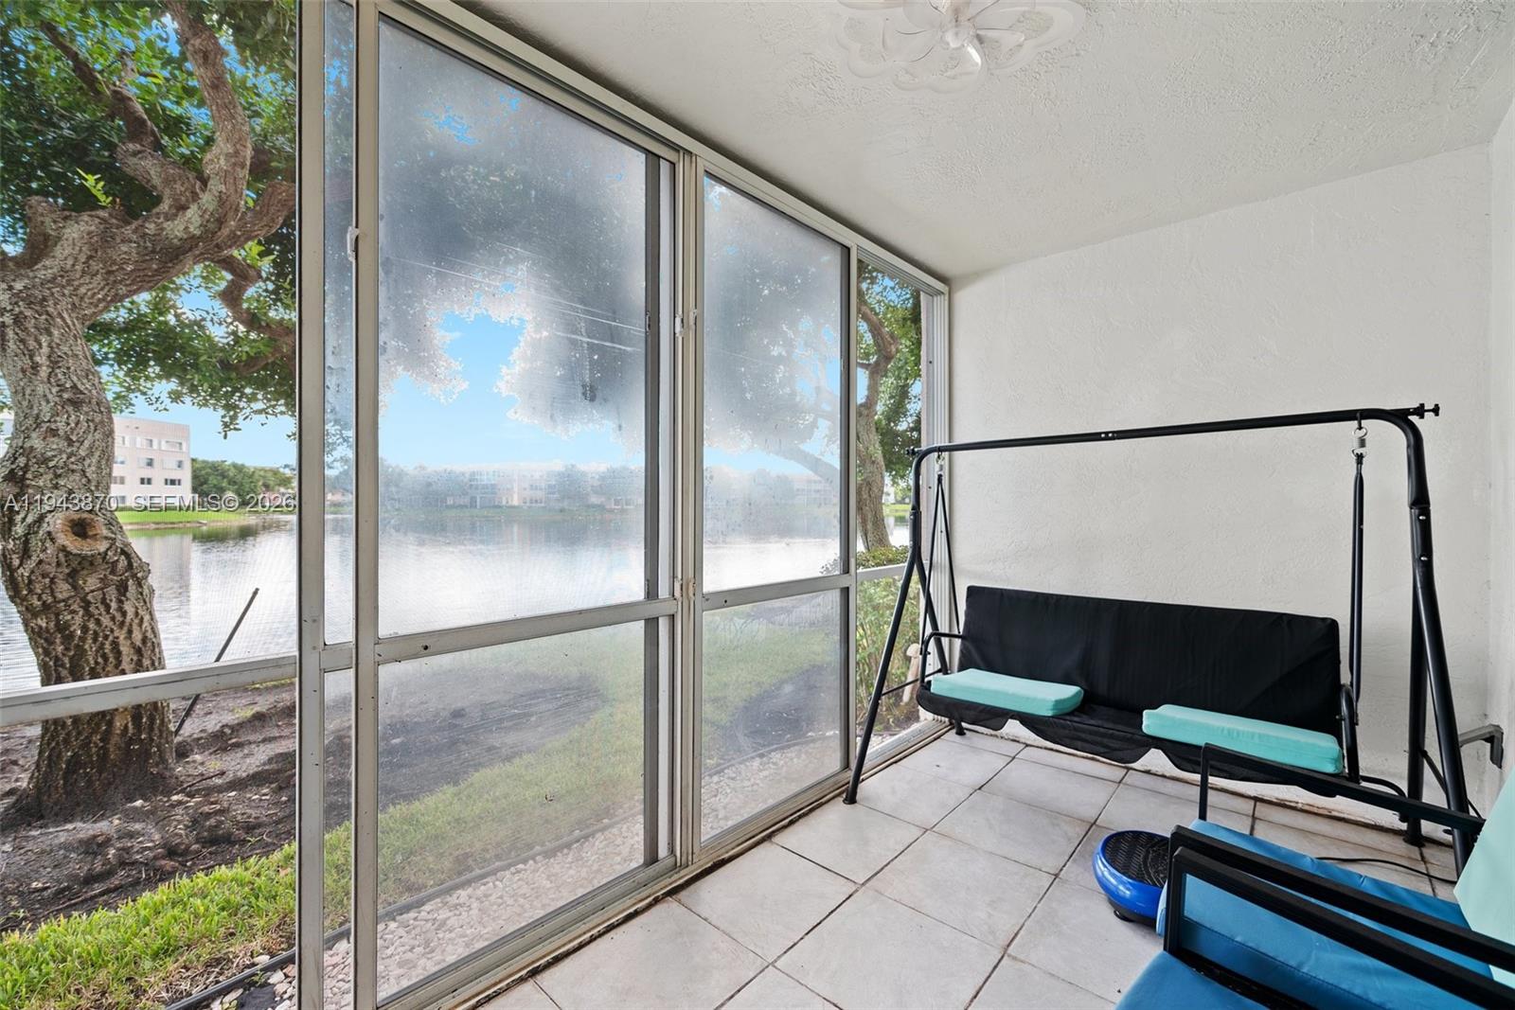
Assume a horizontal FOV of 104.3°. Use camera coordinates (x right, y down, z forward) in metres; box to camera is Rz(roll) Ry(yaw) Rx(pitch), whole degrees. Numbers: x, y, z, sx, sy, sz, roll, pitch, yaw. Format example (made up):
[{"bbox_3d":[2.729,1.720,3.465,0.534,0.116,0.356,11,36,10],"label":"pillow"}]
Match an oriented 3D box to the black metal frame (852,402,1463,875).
[{"bbox_3d":[1.389,0.472,2.310,1.740,1.525,1.090,-1,-1,43],"label":"black metal frame"}]

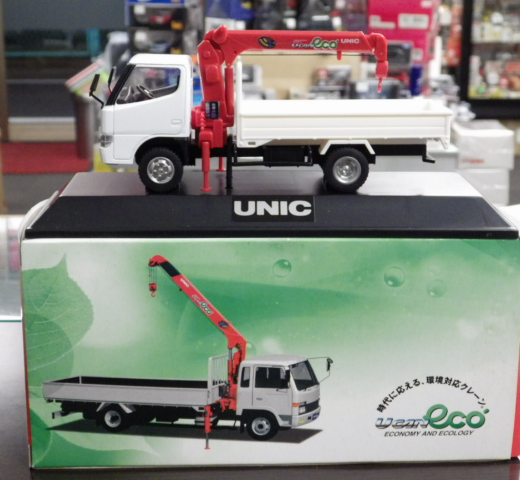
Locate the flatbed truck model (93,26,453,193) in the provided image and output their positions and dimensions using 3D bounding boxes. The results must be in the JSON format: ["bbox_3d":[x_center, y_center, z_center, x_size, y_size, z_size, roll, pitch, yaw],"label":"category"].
[{"bbox_3d":[0.006,-0.059,0.484,0.153,0.069,0.050,0,13,0],"label":"flatbed truck model"}]

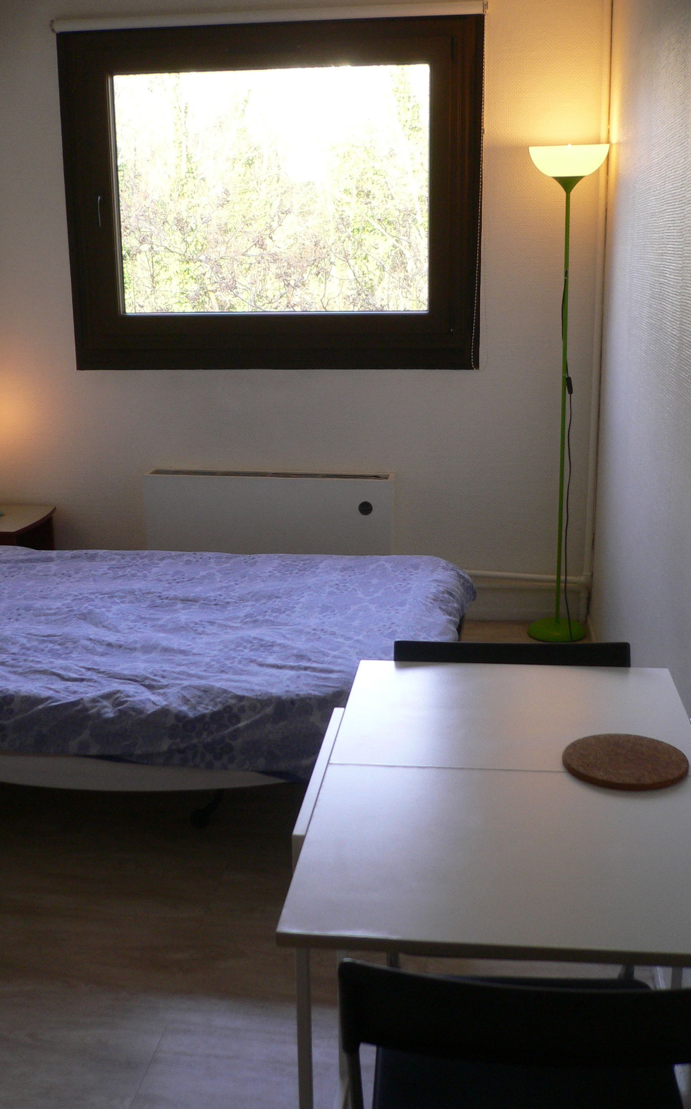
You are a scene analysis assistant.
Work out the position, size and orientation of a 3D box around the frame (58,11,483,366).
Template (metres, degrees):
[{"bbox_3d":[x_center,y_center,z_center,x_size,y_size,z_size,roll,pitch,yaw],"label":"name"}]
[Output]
[{"bbox_3d":[-0.294,-1.340,4.247,1.600,1.270,0.100,1,15,7],"label":"frame"}]

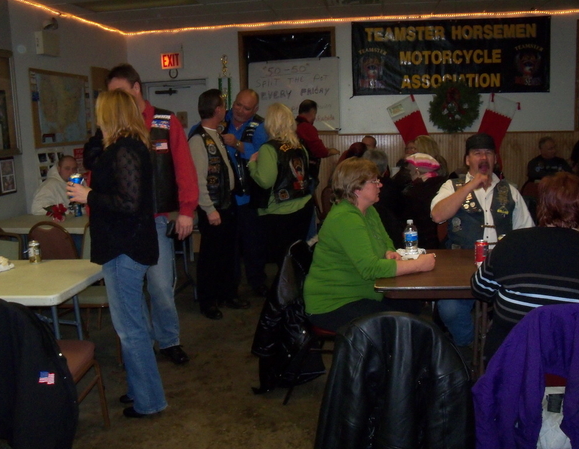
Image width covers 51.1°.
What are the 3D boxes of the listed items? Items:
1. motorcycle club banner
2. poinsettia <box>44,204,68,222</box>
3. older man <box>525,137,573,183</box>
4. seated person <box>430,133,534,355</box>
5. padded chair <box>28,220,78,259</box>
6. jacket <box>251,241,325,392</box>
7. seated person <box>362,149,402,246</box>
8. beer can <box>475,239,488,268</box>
[{"bbox_3d":[2.032,-2.107,7.595,2.430,0.910,0.020,0,10,6],"label":"motorcycle club banner"},{"bbox_3d":[-1.891,-0.098,4.866,0.160,0.150,0.140,0,10,8],"label":"poinsettia"},{"bbox_3d":[2.830,-0.322,6.671,0.560,1.270,0.750,2,10,16],"label":"older man"},{"bbox_3d":[1.174,0.156,3.740,0.600,1.380,0.760,1,10,12],"label":"seated person"},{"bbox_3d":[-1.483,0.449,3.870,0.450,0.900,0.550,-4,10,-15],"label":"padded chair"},{"bbox_3d":[0.036,0.468,3.401,0.380,0.790,0.480,0,10,8],"label":"jacket"},{"bbox_3d":[0.709,0.013,4.971,0.520,1.265,0.740,0,10,6],"label":"seated person"},{"bbox_3d":[0.996,0.147,3.133,0.066,0.122,0.066,-1,10,0],"label":"beer can"}]

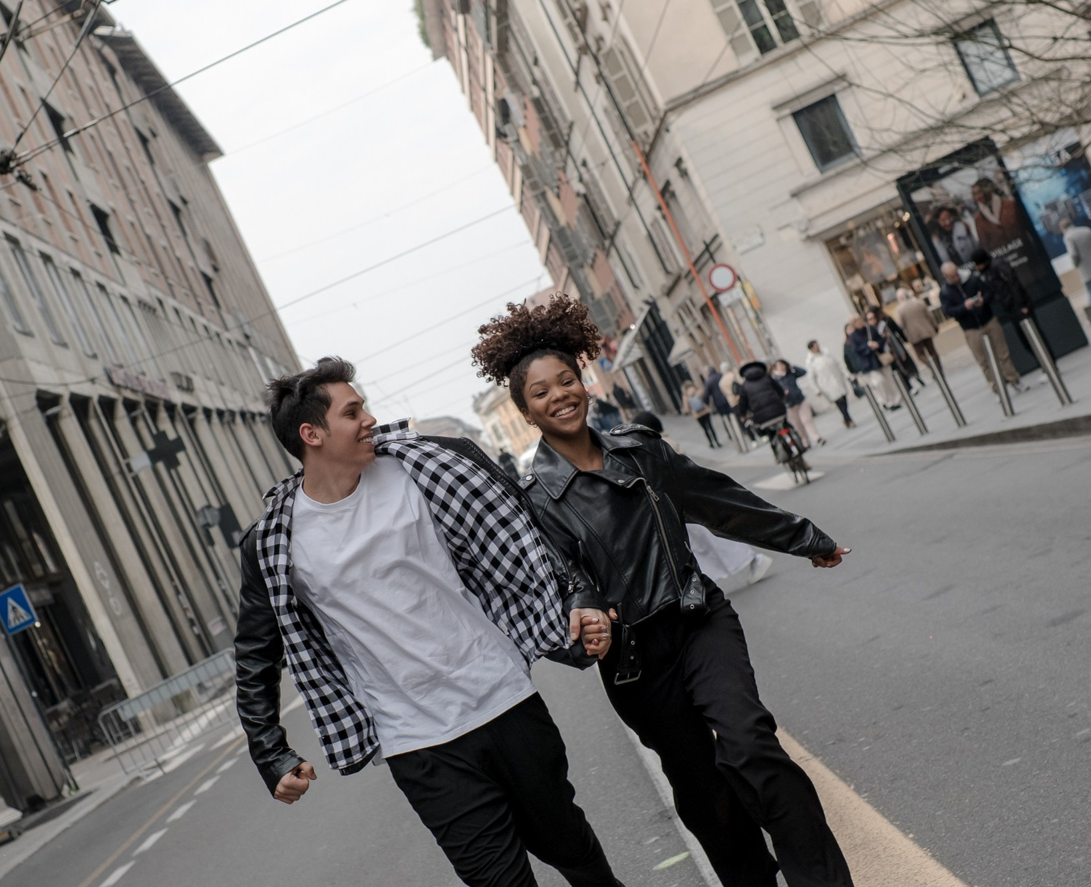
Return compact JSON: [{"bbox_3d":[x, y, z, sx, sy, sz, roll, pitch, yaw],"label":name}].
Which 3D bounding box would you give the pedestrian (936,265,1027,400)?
[{"bbox_3d":[4.992,-1.305,19.100,0.580,1.710,0.480,-25,-1,-7],"label":"pedestrian"}]

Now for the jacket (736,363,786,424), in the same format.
[{"bbox_3d":[2.754,-0.629,21.500,0.630,0.800,0.500,-25,-1,-9],"label":"jacket"}]

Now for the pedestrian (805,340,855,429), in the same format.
[{"bbox_3d":[4.920,-1.037,28.600,0.580,1.650,0.450,-25,-1,-45],"label":"pedestrian"}]

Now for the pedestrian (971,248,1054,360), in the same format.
[{"bbox_3d":[5.474,-1.492,19.400,0.450,1.730,0.550,-24,-2,-32],"label":"pedestrian"}]

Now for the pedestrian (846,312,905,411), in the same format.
[{"bbox_3d":[5.588,-1.397,28.300,0.450,1.660,0.530,-26,-1,44],"label":"pedestrian"}]

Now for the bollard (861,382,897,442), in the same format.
[{"bbox_3d":[4.736,-0.428,23.600,0.100,0.870,0.100,-25,-1,11],"label":"bollard"}]

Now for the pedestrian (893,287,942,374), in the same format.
[{"bbox_3d":[6.438,-1.861,28.500,0.540,1.690,0.500,-25,-1,15],"label":"pedestrian"}]

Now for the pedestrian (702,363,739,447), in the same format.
[{"bbox_3d":[3.909,-0.856,36.800,0.520,1.790,0.450,-25,-1,-34],"label":"pedestrian"}]

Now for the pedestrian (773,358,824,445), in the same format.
[{"bbox_3d":[4.506,-0.722,29.300,0.620,1.640,0.500,-25,-1,21],"label":"pedestrian"}]

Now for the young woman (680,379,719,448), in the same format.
[{"bbox_3d":[3.536,-0.658,37.600,0.520,1.670,0.420,-25,-1,-24],"label":"young woman"}]

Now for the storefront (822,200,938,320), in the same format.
[{"bbox_3d":[7.028,-3.396,34.000,1.850,2.650,0.500,-25,0,-3],"label":"storefront"}]

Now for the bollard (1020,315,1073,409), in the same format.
[{"bbox_3d":[4.728,-0.760,15.700,0.110,0.910,0.110,-25,0,0],"label":"bollard"}]

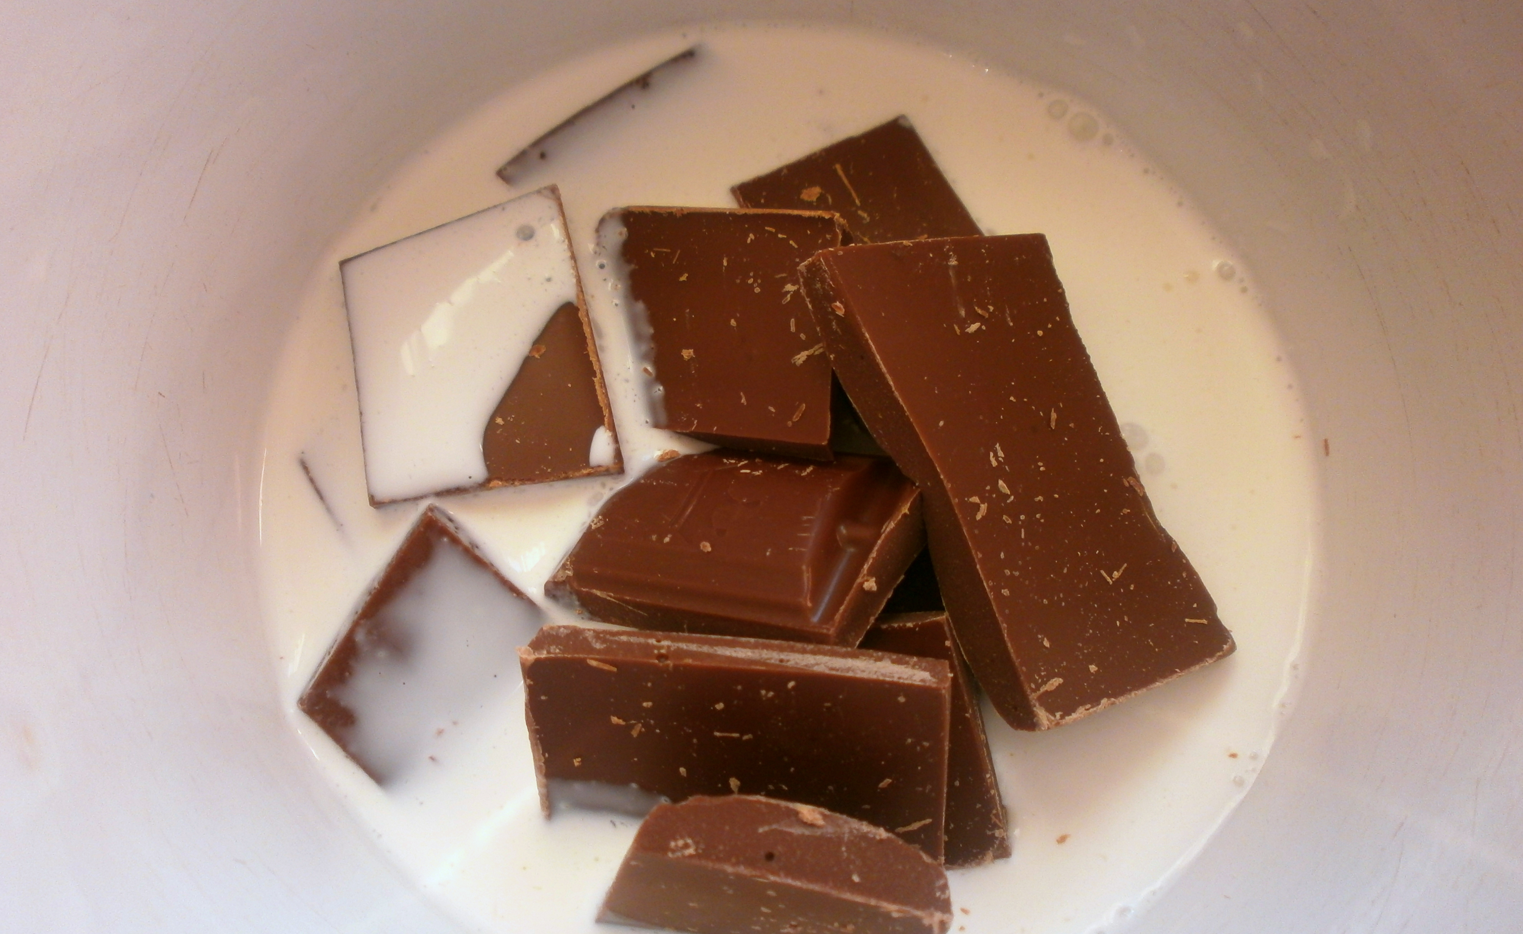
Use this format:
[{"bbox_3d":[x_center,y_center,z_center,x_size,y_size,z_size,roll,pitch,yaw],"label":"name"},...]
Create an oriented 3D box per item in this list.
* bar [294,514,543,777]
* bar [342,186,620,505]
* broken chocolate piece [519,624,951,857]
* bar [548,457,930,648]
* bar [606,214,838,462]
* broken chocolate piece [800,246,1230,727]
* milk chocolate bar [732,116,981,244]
[{"bbox_3d":[-0.042,0.028,0.164,0.029,0.009,0.031,32,75,7],"label":"bar"},{"bbox_3d":[-0.043,-0.015,0.181,0.035,0.009,0.045,-14,69,-2],"label":"bar"},{"bbox_3d":[-0.003,0.034,0.149,0.052,0.009,0.024,2,108,12],"label":"broken chocolate piece"},{"bbox_3d":[-0.003,0.011,0.166,0.043,0.009,0.029,4,43,25],"label":"bar"},{"bbox_3d":[-0.005,-0.020,0.183,0.033,0.009,0.037,1,73,7],"label":"bar"},{"bbox_3d":[0.034,0.000,0.161,0.041,0.009,0.065,-11,71,-35],"label":"broken chocolate piece"},{"bbox_3d":[0.018,-0.033,0.187,0.032,0.009,0.038,-25,72,-13],"label":"milk chocolate bar"}]

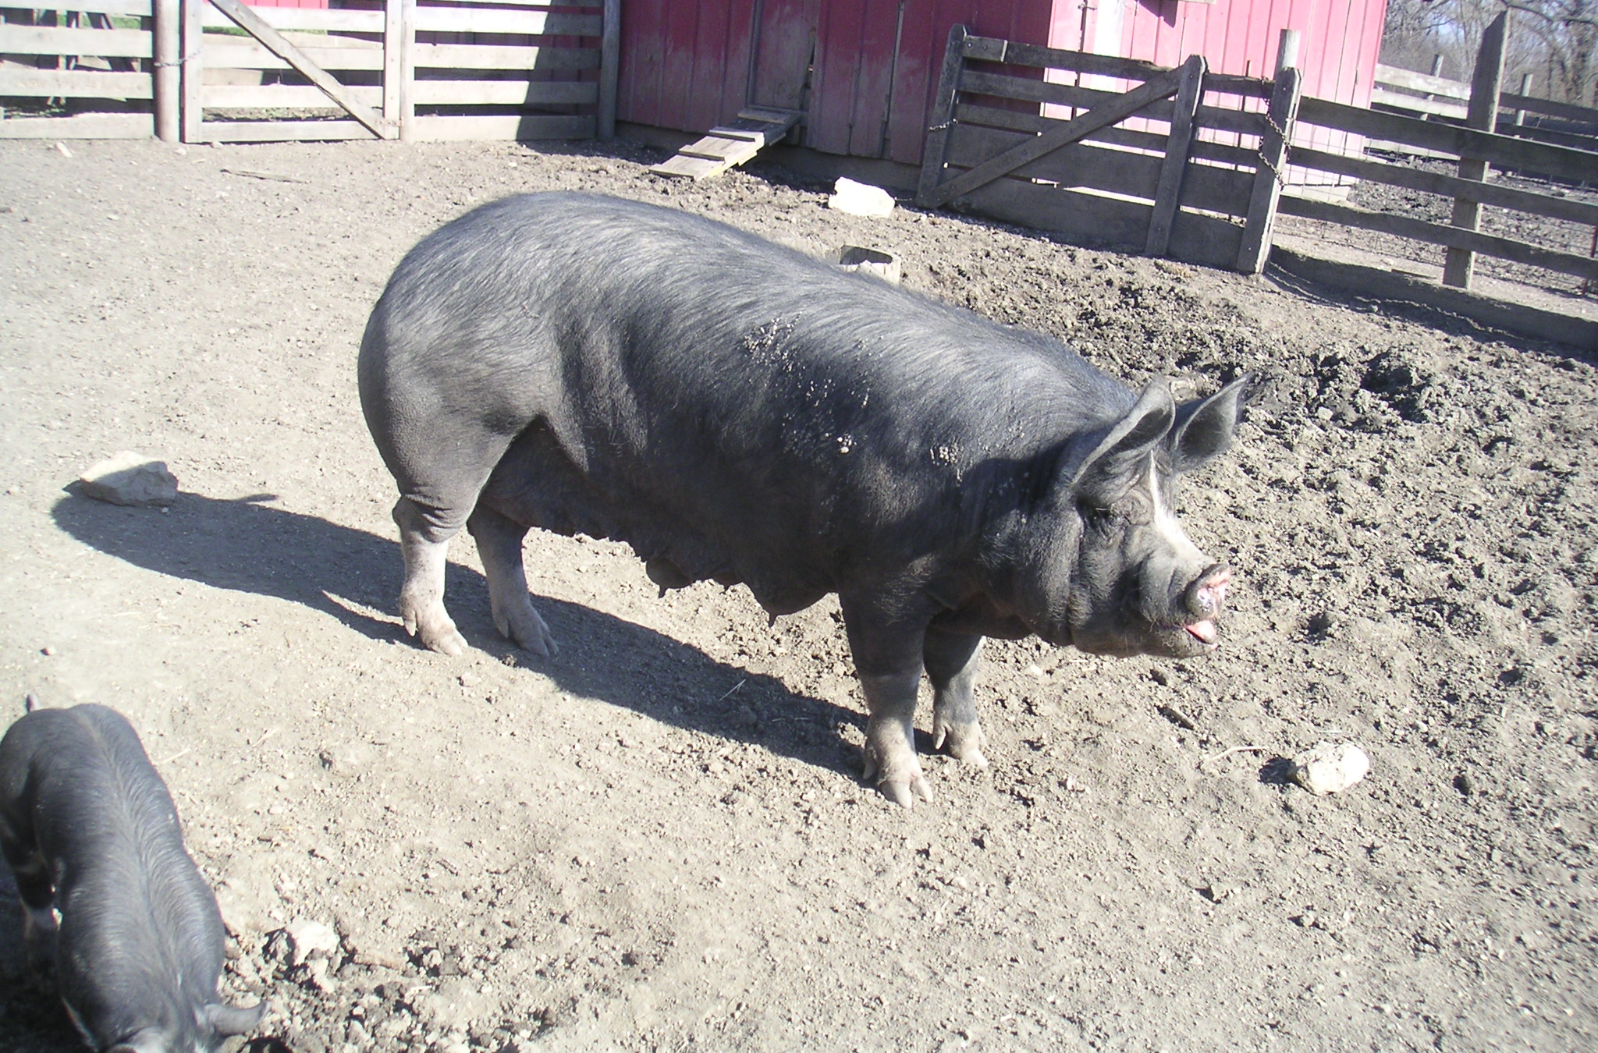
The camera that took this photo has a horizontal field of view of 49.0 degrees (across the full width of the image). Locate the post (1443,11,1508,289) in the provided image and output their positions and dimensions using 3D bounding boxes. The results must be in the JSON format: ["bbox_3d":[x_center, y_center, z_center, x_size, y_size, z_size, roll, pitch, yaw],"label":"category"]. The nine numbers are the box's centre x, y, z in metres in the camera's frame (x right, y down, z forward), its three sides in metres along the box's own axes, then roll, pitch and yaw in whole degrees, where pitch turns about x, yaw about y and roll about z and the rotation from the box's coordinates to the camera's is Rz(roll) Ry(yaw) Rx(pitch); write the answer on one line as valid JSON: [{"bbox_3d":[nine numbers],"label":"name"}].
[{"bbox_3d":[3.699,-2.056,9.580,0.140,1.498,0.130,14,19,29],"label":"post"}]

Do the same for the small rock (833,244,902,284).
[{"bbox_3d":[0.326,-1.237,8.308,0.310,0.170,0.260,5,17,1],"label":"small rock"}]

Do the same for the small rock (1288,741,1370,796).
[{"bbox_3d":[0.947,0.431,3.133,0.145,0.072,0.110,10,18,18],"label":"small rock"}]

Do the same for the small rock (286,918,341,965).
[{"bbox_3d":[-0.649,0.555,2.346,0.075,0.045,0.058,0,17,-16],"label":"small rock"}]

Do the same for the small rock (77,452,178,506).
[{"bbox_3d":[-1.613,-0.114,4.212,0.240,0.095,0.170,-2,18,-21],"label":"small rock"}]

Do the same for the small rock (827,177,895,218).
[{"bbox_3d":[0.386,-2.054,10.955,0.420,0.210,0.280,5,17,1],"label":"small rock"}]

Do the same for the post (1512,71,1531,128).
[{"bbox_3d":[8.158,-4.582,19.900,0.110,1.120,0.110,14,19,29],"label":"post"}]

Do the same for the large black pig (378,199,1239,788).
[{"bbox_3d":[-0.069,-0.067,3.073,1.677,0.896,0.510,13,19,26],"label":"large black pig"}]

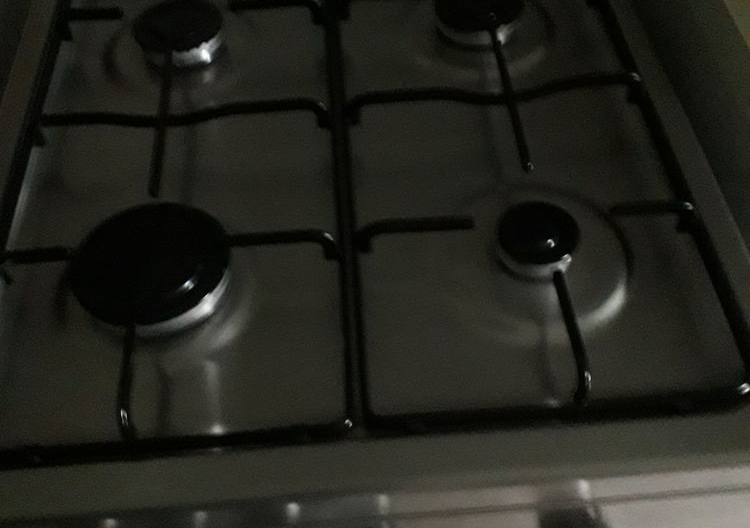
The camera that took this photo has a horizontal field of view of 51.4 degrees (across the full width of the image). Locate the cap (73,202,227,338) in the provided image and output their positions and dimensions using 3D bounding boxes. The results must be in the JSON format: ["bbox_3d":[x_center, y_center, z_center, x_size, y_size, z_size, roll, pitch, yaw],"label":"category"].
[{"bbox_3d":[-0.135,0.002,0.478,0.095,0.019,0.095,-1,53,1],"label":"cap"}]

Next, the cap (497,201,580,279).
[{"bbox_3d":[0.101,-0.015,0.484,0.049,0.018,0.049,-1,53,1],"label":"cap"}]

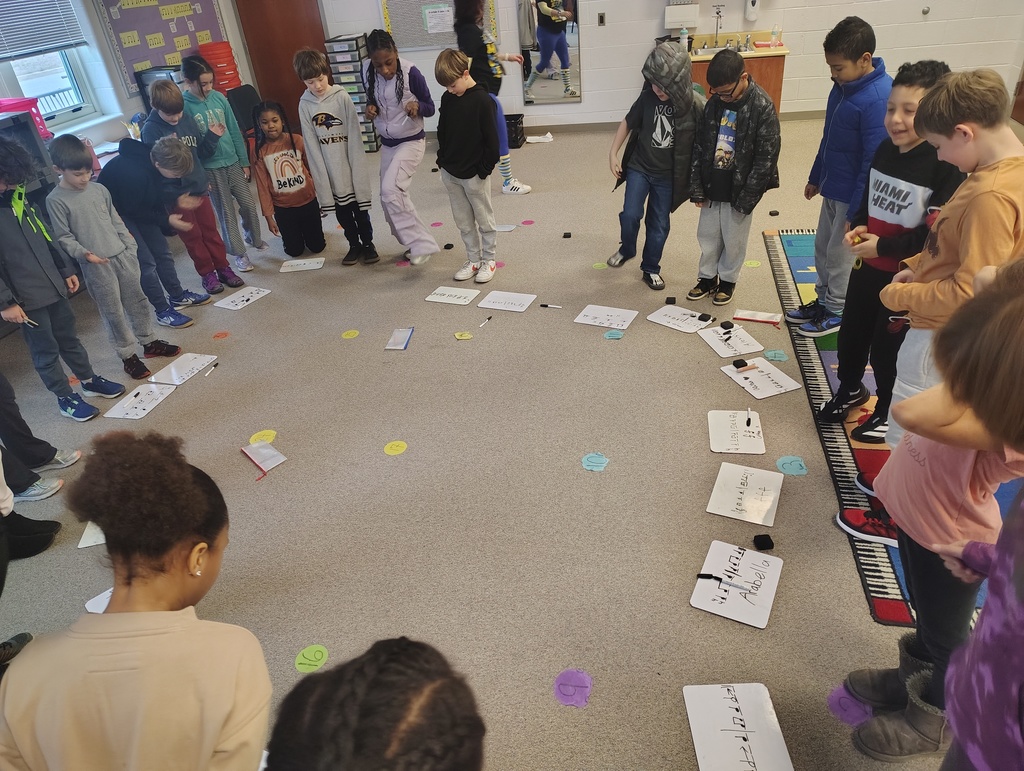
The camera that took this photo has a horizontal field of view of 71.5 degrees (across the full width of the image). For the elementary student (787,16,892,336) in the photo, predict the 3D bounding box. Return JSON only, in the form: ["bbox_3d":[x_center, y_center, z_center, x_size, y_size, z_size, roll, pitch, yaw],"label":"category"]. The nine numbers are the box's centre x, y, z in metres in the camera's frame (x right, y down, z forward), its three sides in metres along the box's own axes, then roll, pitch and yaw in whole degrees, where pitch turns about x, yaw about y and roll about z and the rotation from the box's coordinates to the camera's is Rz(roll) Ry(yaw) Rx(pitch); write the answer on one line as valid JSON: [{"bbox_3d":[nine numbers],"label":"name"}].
[{"bbox_3d":[1.550,-0.938,3.369,0.340,1.450,0.400,-9,33,-4],"label":"elementary student"}]

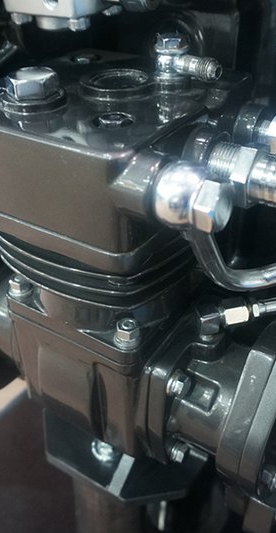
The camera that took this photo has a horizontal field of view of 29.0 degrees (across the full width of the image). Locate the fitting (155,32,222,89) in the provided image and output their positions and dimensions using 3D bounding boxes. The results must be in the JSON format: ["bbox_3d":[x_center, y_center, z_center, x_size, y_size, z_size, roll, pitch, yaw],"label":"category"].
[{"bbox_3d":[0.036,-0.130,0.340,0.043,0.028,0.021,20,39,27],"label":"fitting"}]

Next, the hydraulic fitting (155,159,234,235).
[{"bbox_3d":[0.026,-0.033,0.262,0.040,0.031,0.030,20,39,27],"label":"hydraulic fitting"}]

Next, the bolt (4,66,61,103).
[{"bbox_3d":[-0.066,-0.117,0.337,0.035,0.013,0.031,1,36,2],"label":"bolt"}]

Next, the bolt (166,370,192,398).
[{"bbox_3d":[0.028,0.080,0.354,0.012,0.017,0.017,20,41,27],"label":"bolt"}]

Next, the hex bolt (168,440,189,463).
[{"bbox_3d":[0.029,0.136,0.388,0.010,0.016,0.016,20,39,27],"label":"hex bolt"}]

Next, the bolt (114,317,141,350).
[{"bbox_3d":[-0.007,0.044,0.350,0.017,0.017,0.017,20,41,27],"label":"bolt"}]

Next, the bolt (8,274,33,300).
[{"bbox_3d":[-0.088,0.013,0.397,0.017,0.016,0.017,20,41,27],"label":"bolt"}]

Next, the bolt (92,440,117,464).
[{"bbox_3d":[-0.025,0.137,0.401,0.019,0.009,0.019,20,39,27],"label":"bolt"}]

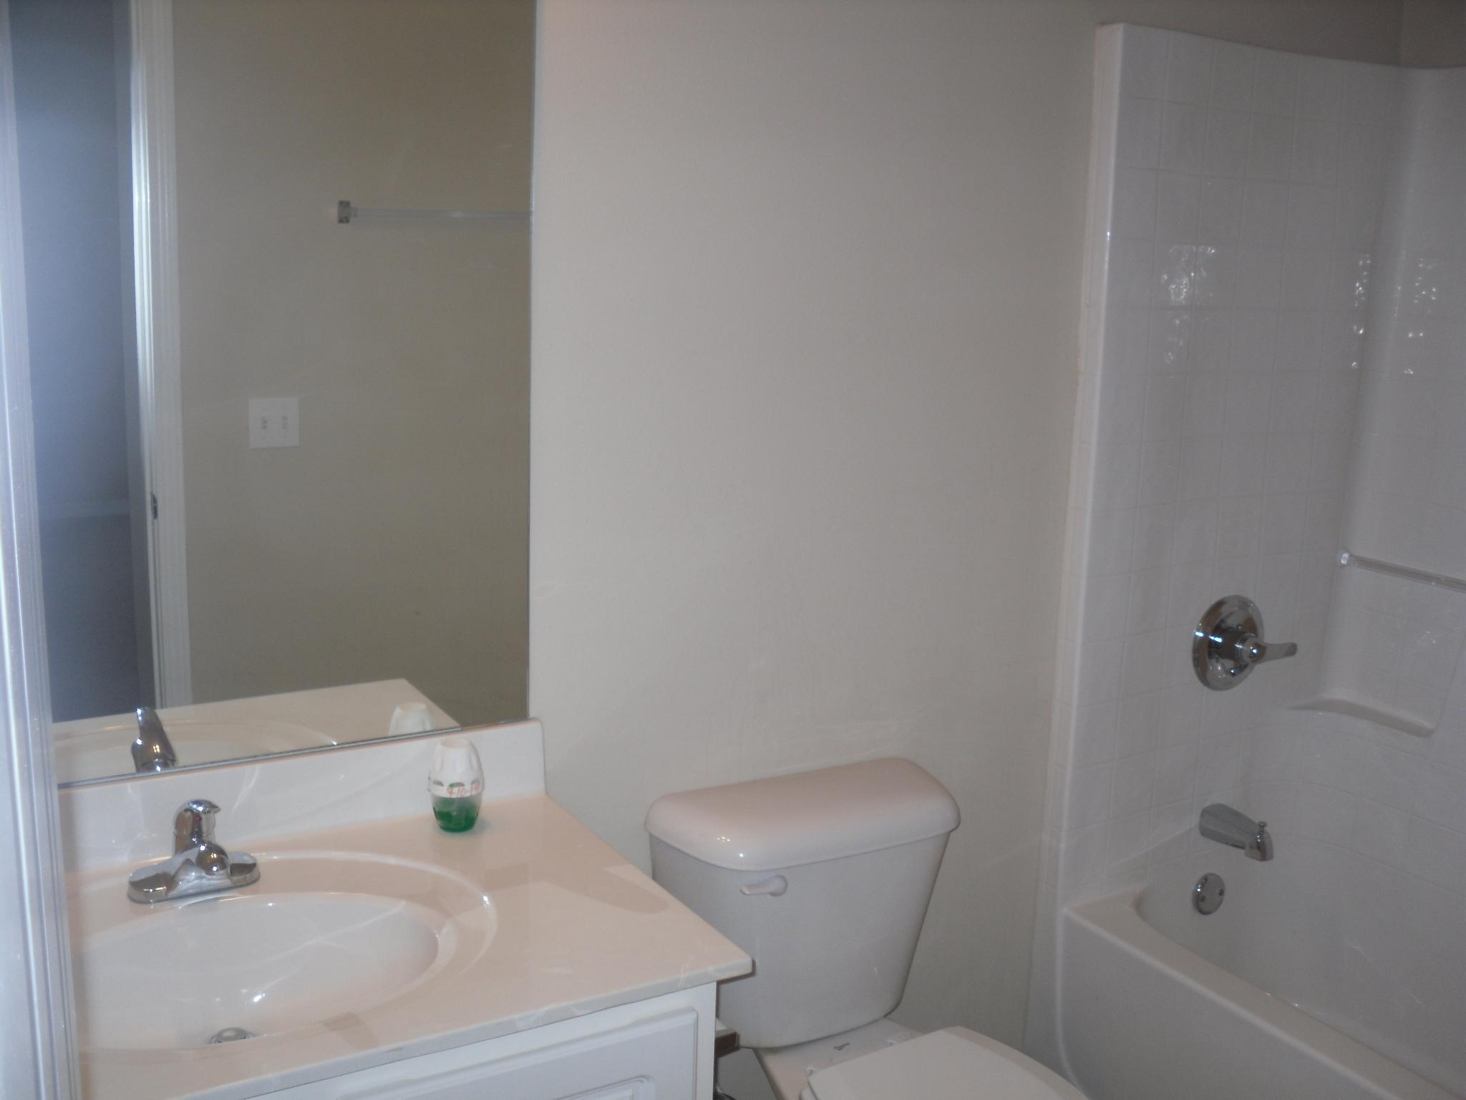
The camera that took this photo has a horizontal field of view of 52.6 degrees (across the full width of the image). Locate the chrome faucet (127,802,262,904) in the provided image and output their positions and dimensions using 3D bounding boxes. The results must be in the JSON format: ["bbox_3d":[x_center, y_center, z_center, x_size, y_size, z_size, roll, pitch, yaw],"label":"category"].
[{"bbox_3d":[-0.601,0.338,1.677,0.147,0.128,0.154,-5,13,-30],"label":"chrome faucet"}]

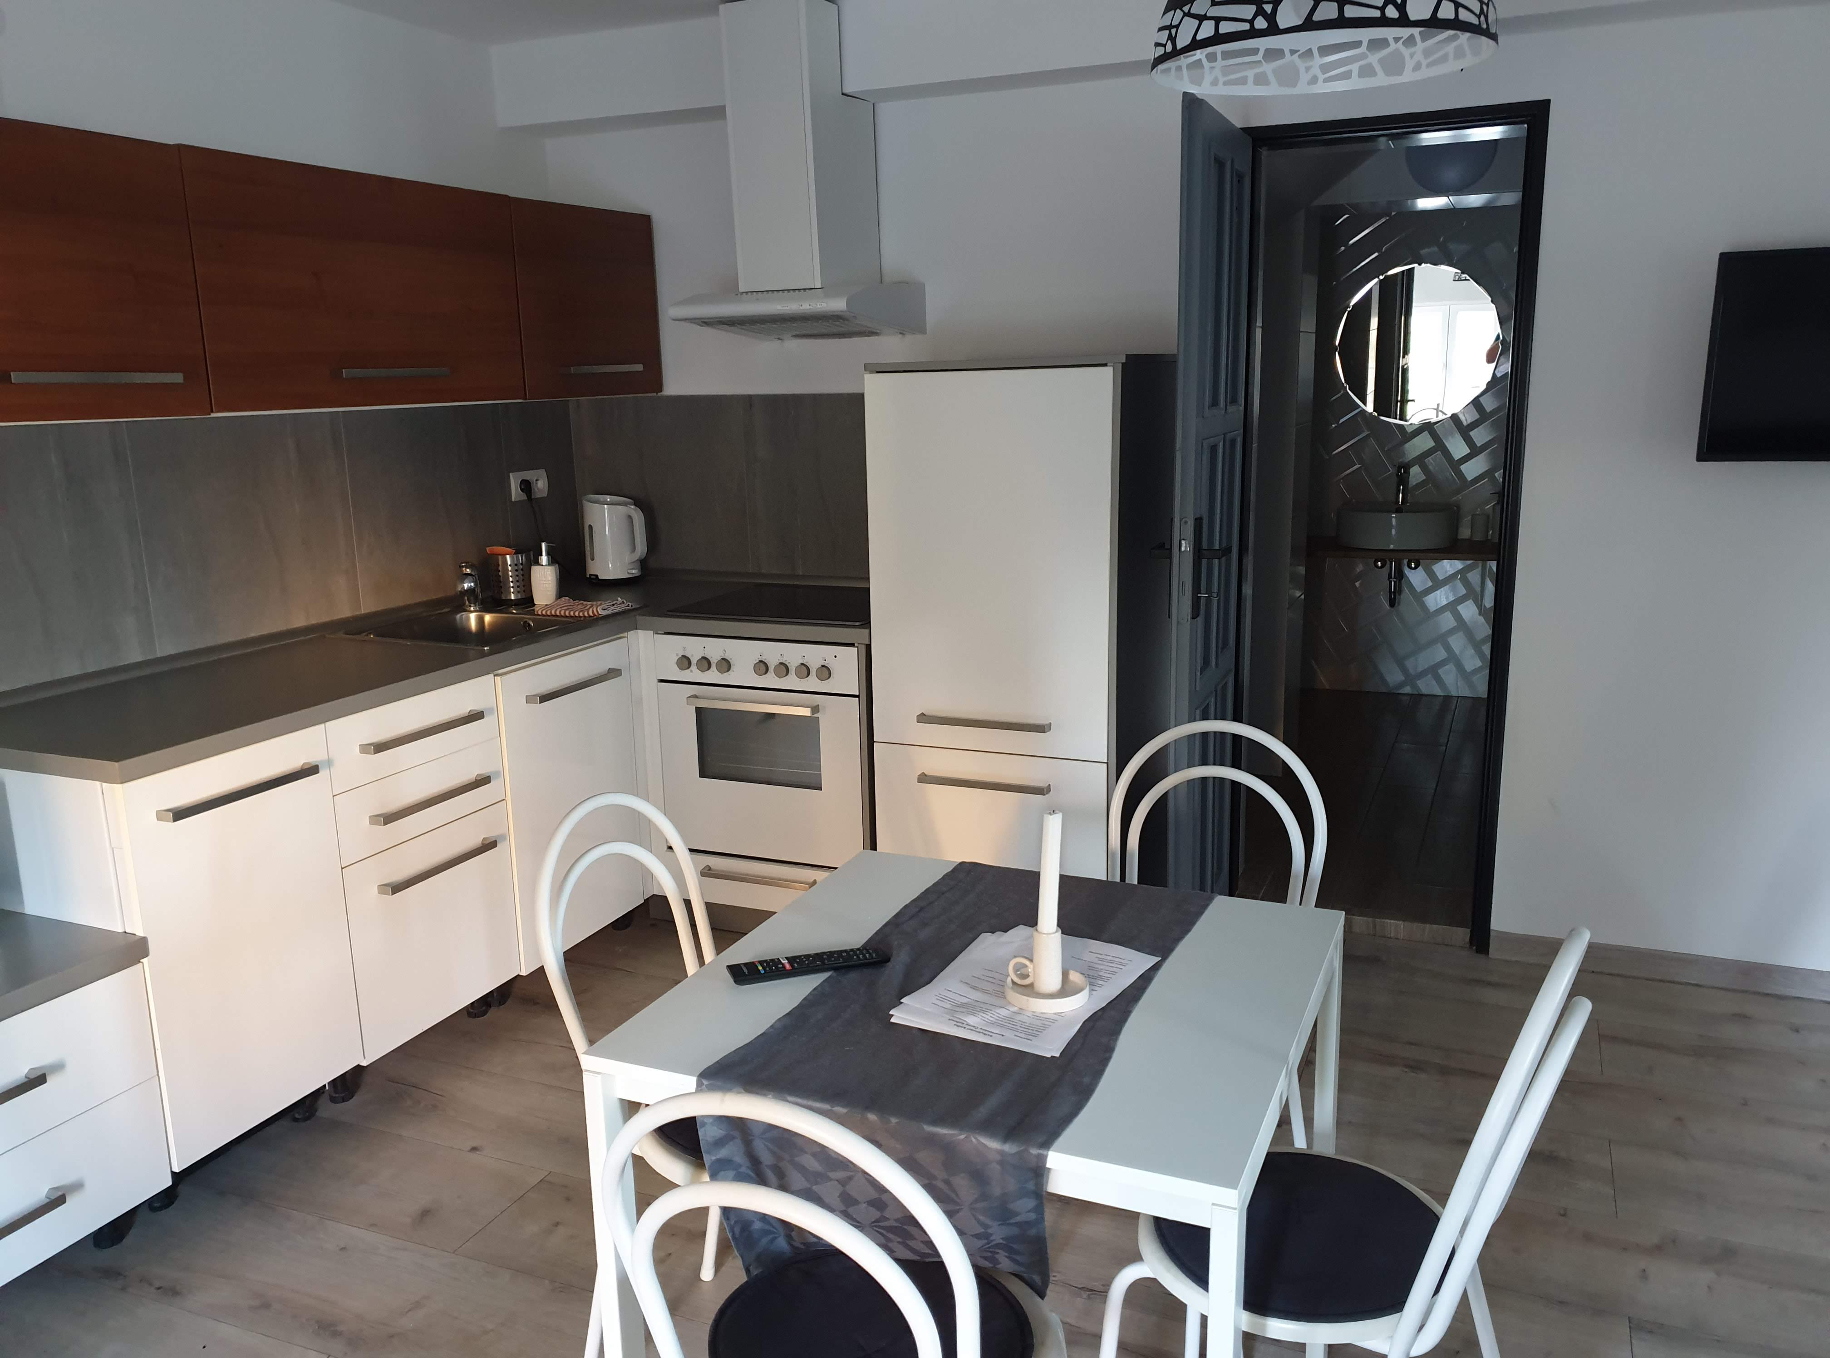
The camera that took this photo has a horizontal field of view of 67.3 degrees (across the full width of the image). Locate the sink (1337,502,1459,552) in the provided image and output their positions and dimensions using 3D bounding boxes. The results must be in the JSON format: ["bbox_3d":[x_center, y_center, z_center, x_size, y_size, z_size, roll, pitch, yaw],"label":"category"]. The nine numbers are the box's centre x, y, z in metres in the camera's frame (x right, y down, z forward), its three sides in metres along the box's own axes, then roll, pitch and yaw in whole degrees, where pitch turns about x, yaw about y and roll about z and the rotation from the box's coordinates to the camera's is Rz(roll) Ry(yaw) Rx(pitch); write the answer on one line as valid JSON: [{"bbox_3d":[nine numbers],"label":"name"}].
[{"bbox_3d":[2.015,-0.644,5.758,0.485,0.150,0.420,4,14,25],"label":"sink"}]

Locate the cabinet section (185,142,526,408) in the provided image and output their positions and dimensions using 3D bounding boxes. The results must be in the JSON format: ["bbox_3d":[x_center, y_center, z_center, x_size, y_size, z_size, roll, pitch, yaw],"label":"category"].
[{"bbox_3d":[-1.340,-0.866,3.108,0.340,0.491,0.934,4,13,23],"label":"cabinet section"}]

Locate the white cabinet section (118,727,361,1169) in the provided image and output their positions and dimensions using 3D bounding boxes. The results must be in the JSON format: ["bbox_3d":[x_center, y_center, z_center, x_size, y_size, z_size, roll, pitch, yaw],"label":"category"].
[{"bbox_3d":[-1.479,0.461,2.666,0.570,0.725,0.440,4,13,23],"label":"white cabinet section"}]

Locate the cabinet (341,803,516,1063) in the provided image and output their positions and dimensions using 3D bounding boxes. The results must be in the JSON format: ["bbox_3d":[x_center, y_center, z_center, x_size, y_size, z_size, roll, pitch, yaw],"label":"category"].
[{"bbox_3d":[-1.278,0.535,3.171,0.540,0.436,0.490,4,14,25],"label":"cabinet"}]

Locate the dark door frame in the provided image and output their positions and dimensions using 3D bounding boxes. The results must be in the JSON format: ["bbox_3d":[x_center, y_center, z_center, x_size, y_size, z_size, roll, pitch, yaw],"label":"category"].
[{"bbox_3d":[1.161,-0.329,3.511,0.700,2.080,0.110,4,14,25],"label":"dark door frame"}]

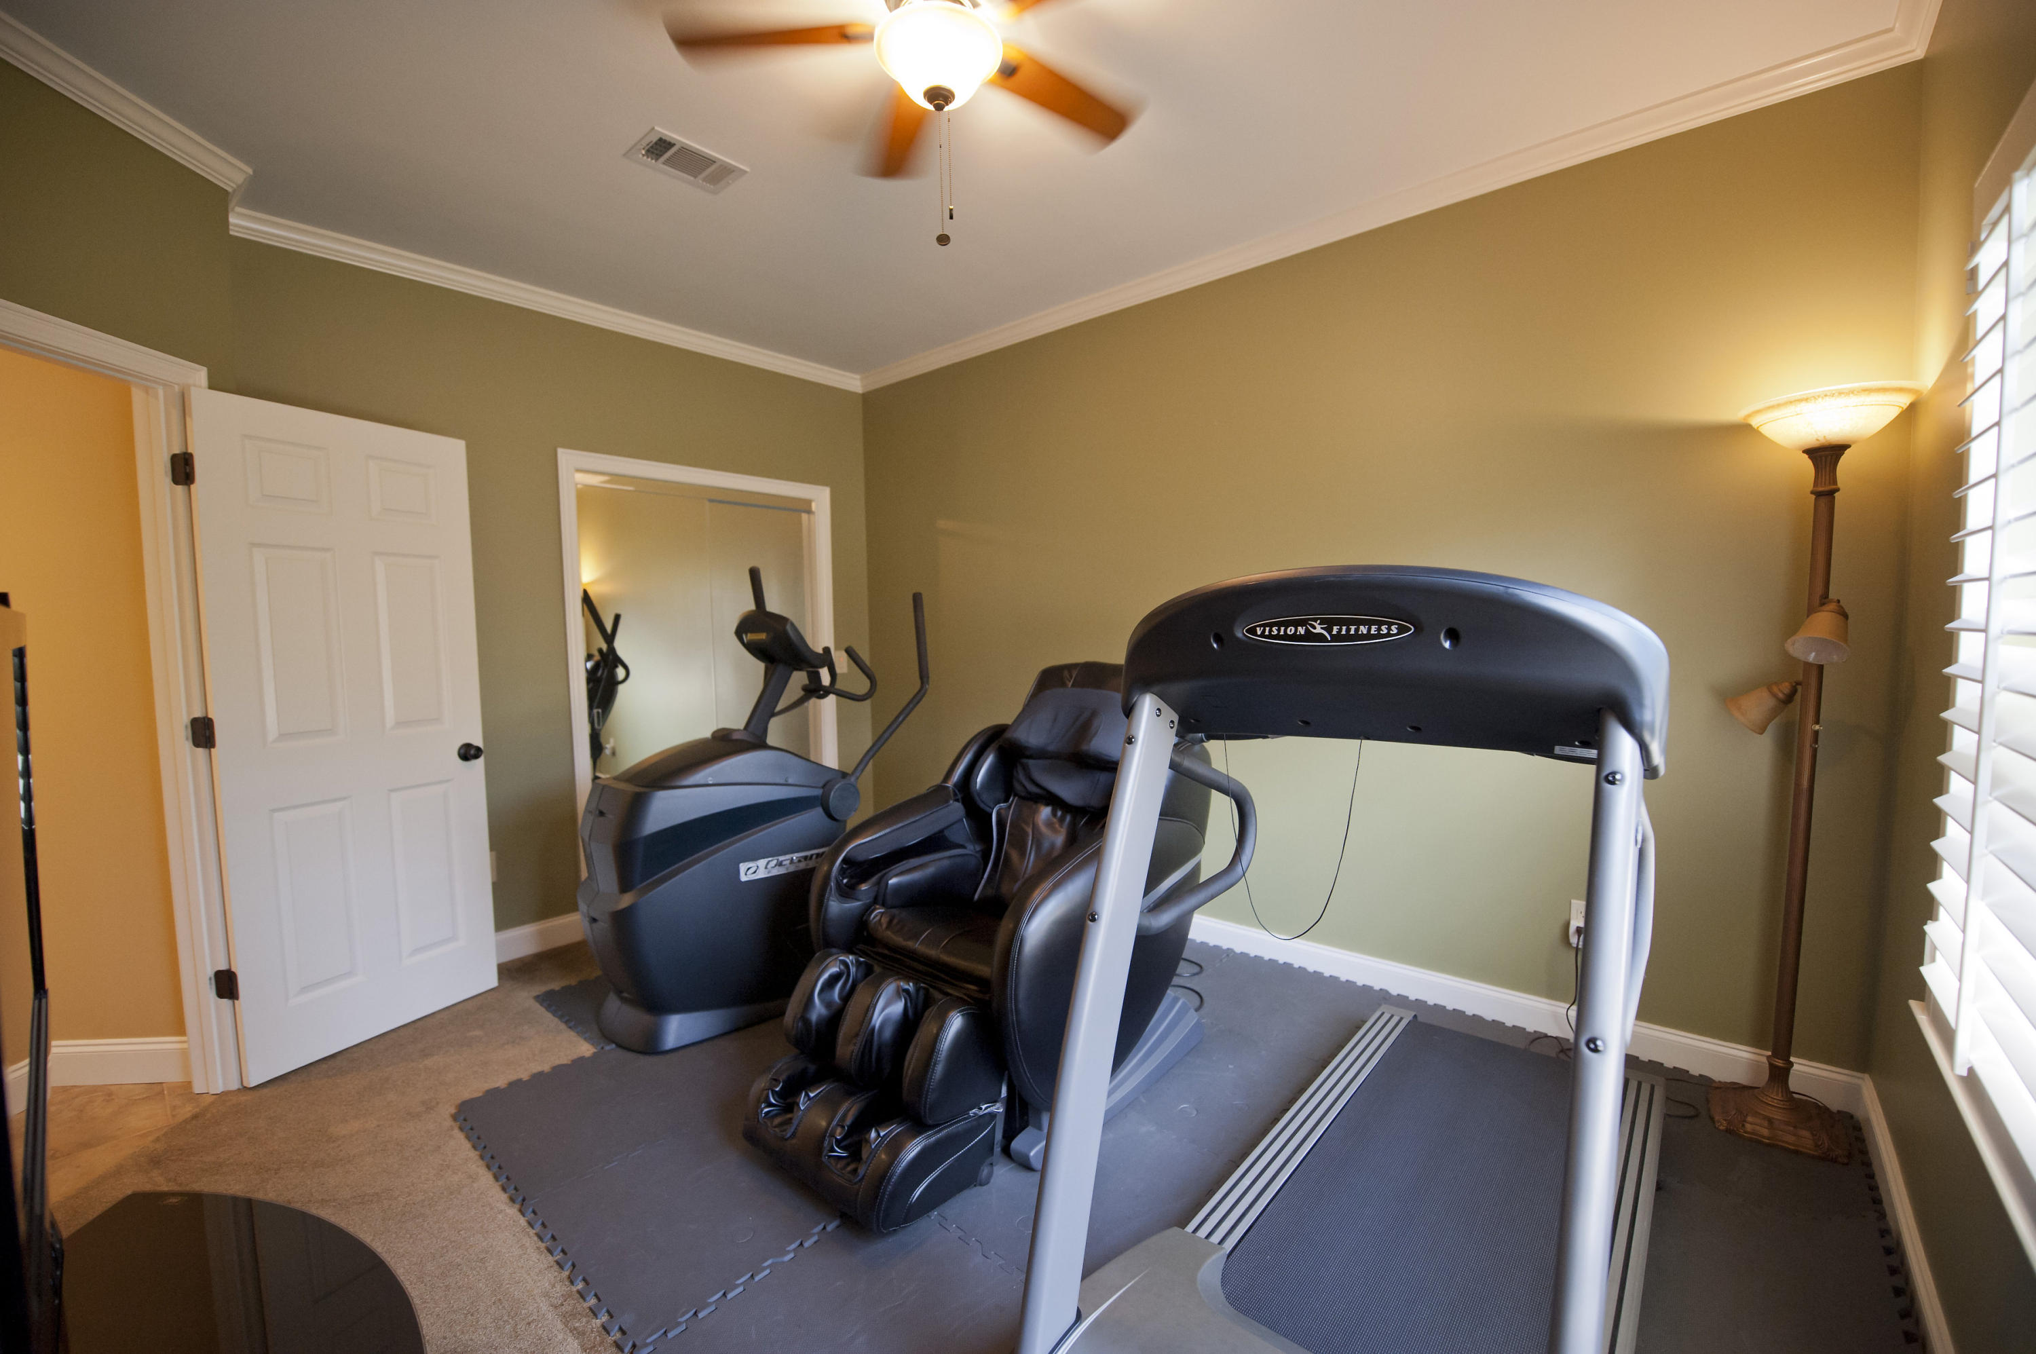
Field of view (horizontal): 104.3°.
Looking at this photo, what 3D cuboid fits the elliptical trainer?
[{"bbox_3d":[-0.833,0.361,3.105,1.700,1.570,0.700,-5,5,-45],"label":"elliptical trainer"}]

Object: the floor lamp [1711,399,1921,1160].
[{"bbox_3d":[1.996,0.245,2.004,0.350,1.860,0.350,2,5,40],"label":"floor lamp"}]

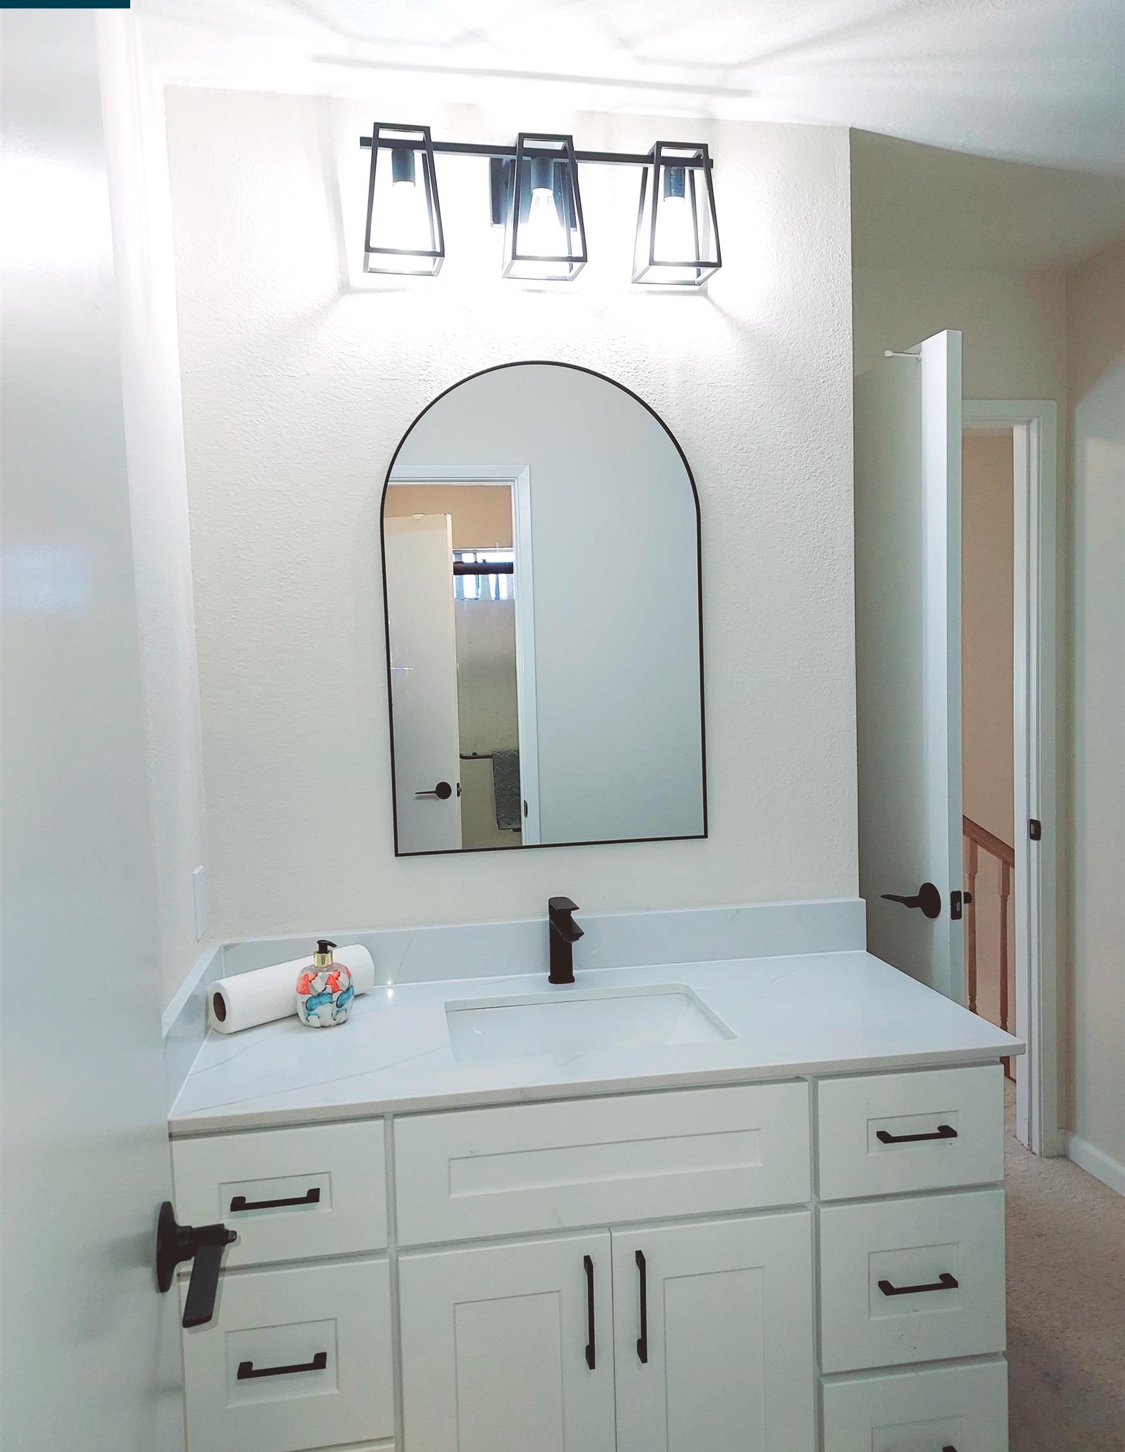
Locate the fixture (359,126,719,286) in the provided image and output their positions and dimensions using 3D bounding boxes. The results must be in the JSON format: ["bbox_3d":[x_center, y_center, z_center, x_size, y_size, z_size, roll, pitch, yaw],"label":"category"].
[{"bbox_3d":[-0.038,-0.924,1.878,0.638,0.220,0.166,-2,3,-9],"label":"fixture"}]

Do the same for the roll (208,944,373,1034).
[{"bbox_3d":[-0.467,0.457,1.813,0.088,0.088,0.283,1,4,41],"label":"roll"}]

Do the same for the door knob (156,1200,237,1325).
[{"bbox_3d":[-0.295,0.435,0.839,0.060,0.069,0.144,-2,3,-14],"label":"door knob"}]

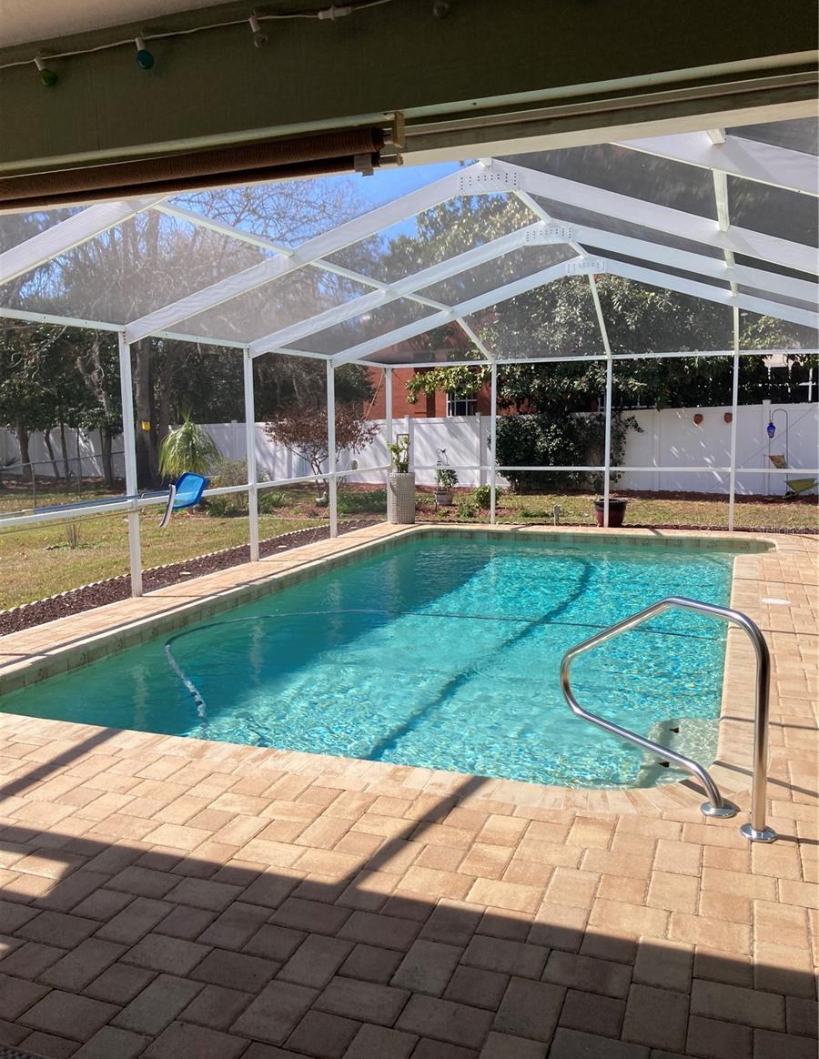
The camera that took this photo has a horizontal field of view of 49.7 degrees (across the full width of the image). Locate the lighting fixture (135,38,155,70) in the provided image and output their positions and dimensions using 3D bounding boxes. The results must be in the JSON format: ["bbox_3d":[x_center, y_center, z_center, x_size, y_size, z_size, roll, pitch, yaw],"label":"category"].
[{"bbox_3d":[-0.614,-1.105,2.051,0.040,0.080,0.040,-16,1,22],"label":"lighting fixture"}]

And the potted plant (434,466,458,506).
[{"bbox_3d":[0.680,-0.817,16.700,0.440,0.760,0.420,-1,7,0],"label":"potted plant"}]

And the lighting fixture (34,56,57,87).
[{"bbox_3d":[-0.887,-1.115,2.153,0.040,0.080,0.040,-22,-1,22],"label":"lighting fixture"}]

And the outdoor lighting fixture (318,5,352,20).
[{"bbox_3d":[-0.159,-1.099,1.880,0.078,0.027,0.025,2,7,20],"label":"outdoor lighting fixture"}]

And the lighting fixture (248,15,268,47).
[{"bbox_3d":[-0.335,-1.096,1.947,0.040,0.080,0.040,-17,0,22],"label":"lighting fixture"}]

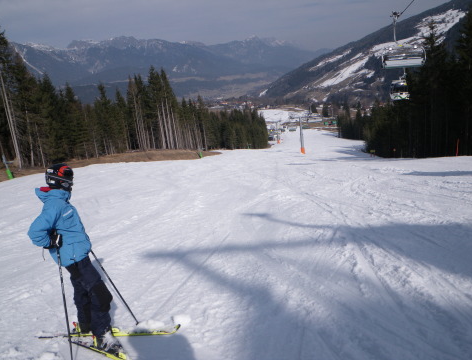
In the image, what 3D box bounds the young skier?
[{"bbox_3d":[-1.366,0.668,3.308,0.640,1.630,0.500,-6,12,-6],"label":"young skier"}]

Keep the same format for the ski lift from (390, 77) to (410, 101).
[{"bbox_3d":[18.640,-10.368,44.000,1.950,2.550,1.950,-5,12,-2],"label":"ski lift"}]

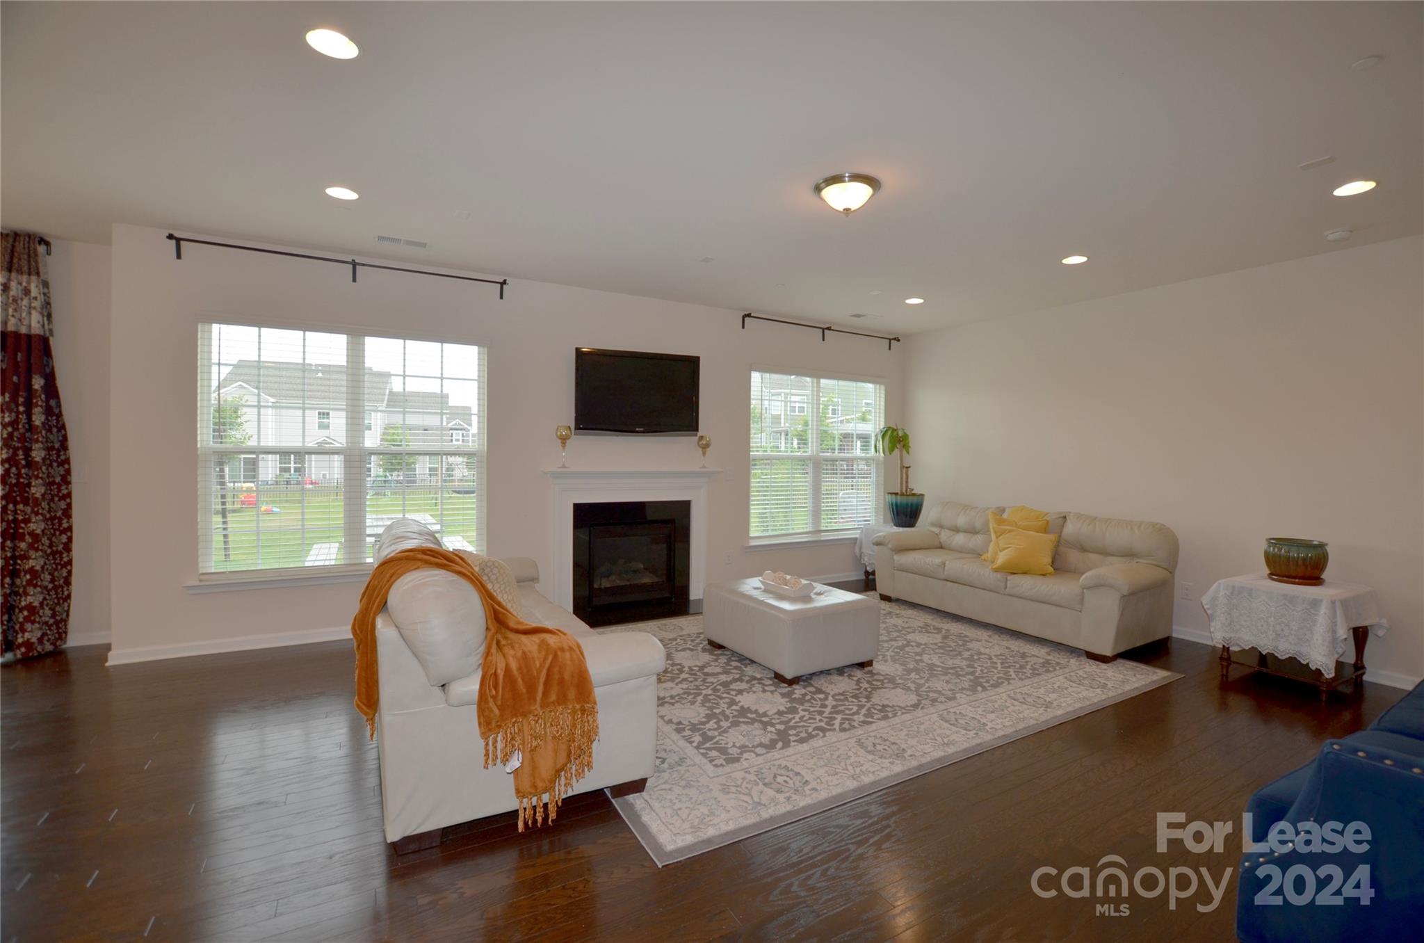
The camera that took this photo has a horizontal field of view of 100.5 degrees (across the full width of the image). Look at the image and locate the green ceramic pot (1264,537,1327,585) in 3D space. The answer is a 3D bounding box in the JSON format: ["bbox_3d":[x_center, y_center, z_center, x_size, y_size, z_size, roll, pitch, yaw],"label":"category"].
[{"bbox_3d":[3.703,0.570,3.743,0.295,0.235,0.295,0,1,-30],"label":"green ceramic pot"}]

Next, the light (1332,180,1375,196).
[{"bbox_3d":[3.199,-1.411,2.948,0.170,0.040,0.170,0,2,-30],"label":"light"}]

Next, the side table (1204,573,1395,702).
[{"bbox_3d":[3.498,0.985,3.578,0.720,0.600,0.580,0,1,-30],"label":"side table"}]

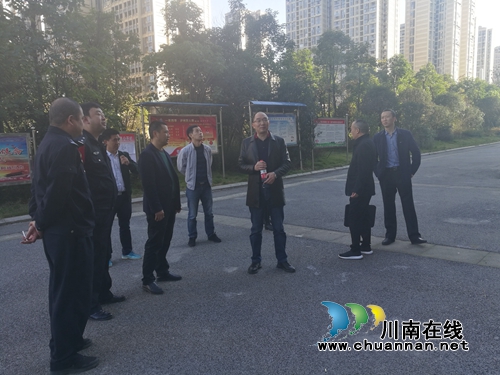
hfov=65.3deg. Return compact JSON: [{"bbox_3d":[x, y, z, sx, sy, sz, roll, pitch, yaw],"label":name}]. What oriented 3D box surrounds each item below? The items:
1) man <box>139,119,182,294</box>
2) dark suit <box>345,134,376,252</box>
[{"bbox_3d":[-0.909,0.181,3.895,0.380,1.670,0.490,1,7,28],"label":"man"},{"bbox_3d":[1.353,0.065,4.804,0.360,1.420,0.480,0,6,14],"label":"dark suit"}]

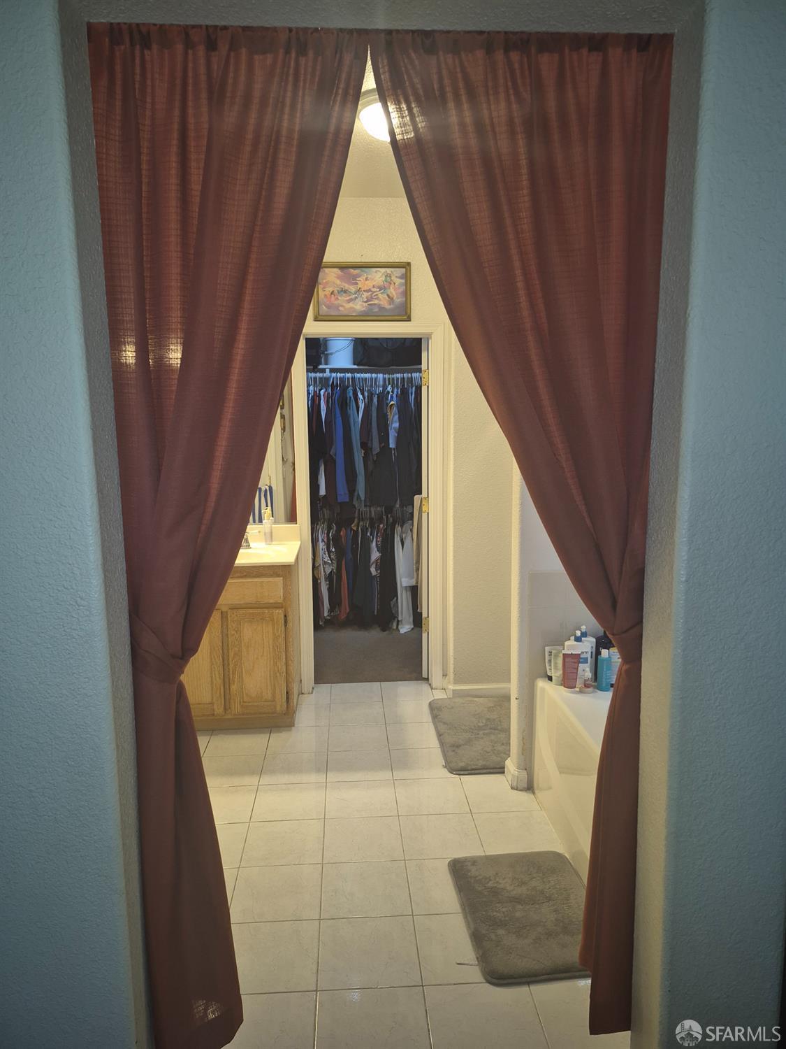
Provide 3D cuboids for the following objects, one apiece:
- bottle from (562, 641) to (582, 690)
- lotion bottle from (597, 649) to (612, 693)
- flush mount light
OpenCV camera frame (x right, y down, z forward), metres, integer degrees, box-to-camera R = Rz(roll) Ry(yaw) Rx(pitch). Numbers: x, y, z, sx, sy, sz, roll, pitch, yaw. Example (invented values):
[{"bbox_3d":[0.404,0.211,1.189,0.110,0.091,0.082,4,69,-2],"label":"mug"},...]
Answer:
[{"bbox_3d":[0.722,0.578,2.803,0.073,0.158,0.045,1,8,15],"label":"bottle"},{"bbox_3d":[0.846,0.578,2.780,0.058,0.163,0.055,2,8,17],"label":"lotion bottle"},{"bbox_3d":[0.010,-1.624,2.816,0.335,0.112,0.335,-1,7,-4],"label":"flush mount light"}]

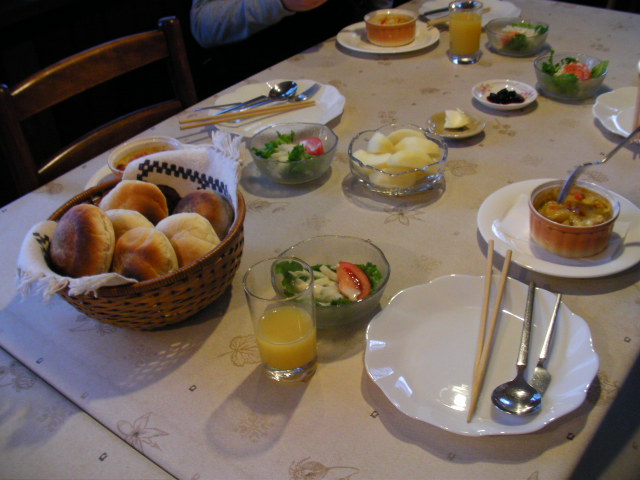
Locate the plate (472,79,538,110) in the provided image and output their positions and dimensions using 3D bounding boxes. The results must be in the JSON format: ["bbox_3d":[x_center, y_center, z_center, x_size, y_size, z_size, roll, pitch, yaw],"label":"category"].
[{"bbox_3d":[0.318,-0.245,1.209,0.111,0.019,0.111,-3,36,2],"label":"plate"}]

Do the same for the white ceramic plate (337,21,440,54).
[{"bbox_3d":[0.142,-0.420,1.460,0.218,0.020,0.218,1,35,0],"label":"white ceramic plate"}]

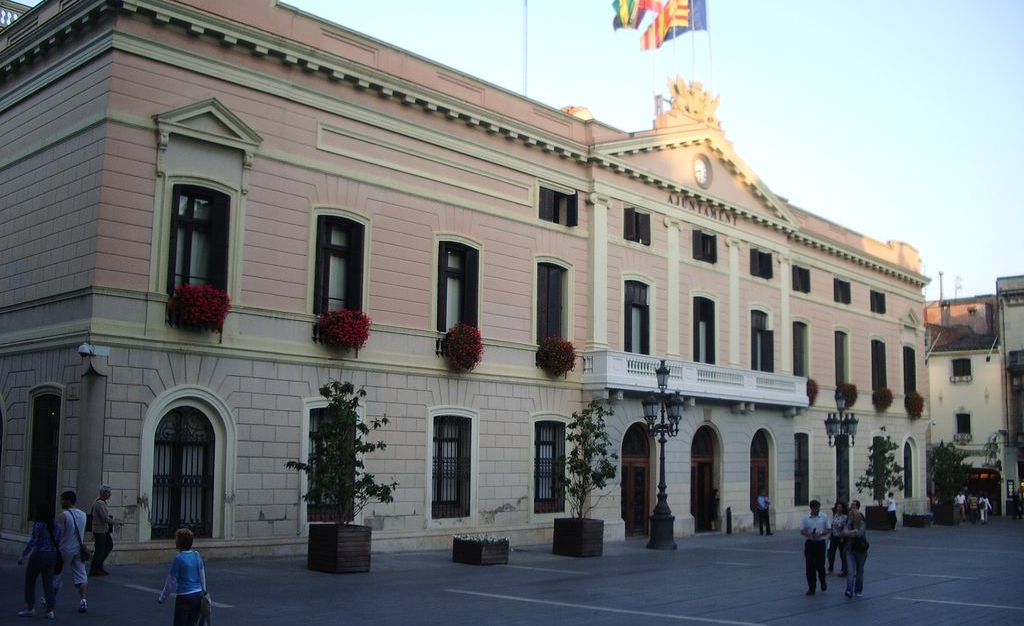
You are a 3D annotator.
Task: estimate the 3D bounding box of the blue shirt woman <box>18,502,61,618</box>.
[{"bbox_3d":[-6.564,3.435,14.400,0.540,1.580,0.440,7,-9,-35],"label":"blue shirt woman"}]

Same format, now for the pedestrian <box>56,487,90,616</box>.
[{"bbox_3d":[-6.382,3.441,15.000,0.480,1.700,0.480,5,-8,-27],"label":"pedestrian"}]

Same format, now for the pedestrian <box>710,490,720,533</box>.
[{"bbox_3d":[7.429,7.192,37.800,0.380,1.580,0.440,-6,-10,43],"label":"pedestrian"}]

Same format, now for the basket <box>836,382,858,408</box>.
[{"bbox_3d":[15.359,3.754,47.400,0.750,1.120,1.100,-6,-11,43],"label":"basket"}]

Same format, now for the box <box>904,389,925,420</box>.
[{"bbox_3d":[20.547,4.688,52.814,0.663,1.377,1.275,-7,-11,42],"label":"box"}]

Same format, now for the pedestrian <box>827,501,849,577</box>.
[{"bbox_3d":[7.356,5.119,23.400,0.520,1.680,0.380,-1,-8,14],"label":"pedestrian"}]

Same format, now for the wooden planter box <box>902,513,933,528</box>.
[{"bbox_3d":[17.624,9.031,45.000,0.950,0.600,0.950,-6,-10,43],"label":"wooden planter box"}]

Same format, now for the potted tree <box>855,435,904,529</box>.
[{"bbox_3d":[14.920,6.887,42.147,1.530,3.978,1.530,-7,-11,42],"label":"potted tree"}]

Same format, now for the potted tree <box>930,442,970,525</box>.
[{"bbox_3d":[21.260,8.266,50.200,1.700,3.980,1.700,-6,-11,43],"label":"potted tree"}]

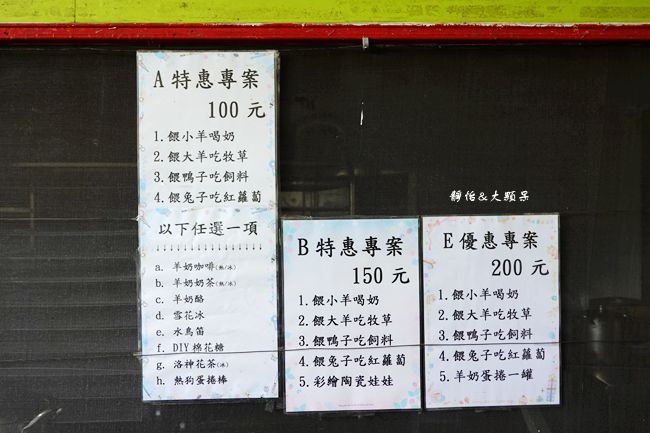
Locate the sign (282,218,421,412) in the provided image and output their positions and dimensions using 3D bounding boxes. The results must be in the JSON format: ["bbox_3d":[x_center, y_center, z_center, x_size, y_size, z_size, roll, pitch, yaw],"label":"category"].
[{"bbox_3d":[0.043,0.158,1.268,0.216,0.306,0.005,-1,2,-1],"label":"sign"}]

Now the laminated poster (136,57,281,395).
[{"bbox_3d":[-0.185,0.016,1.258,0.216,0.550,0.005,0,2,-1],"label":"laminated poster"}]

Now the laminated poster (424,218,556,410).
[{"bbox_3d":[0.268,0.152,1.272,0.216,0.306,0.005,-1,2,-1],"label":"laminated poster"}]

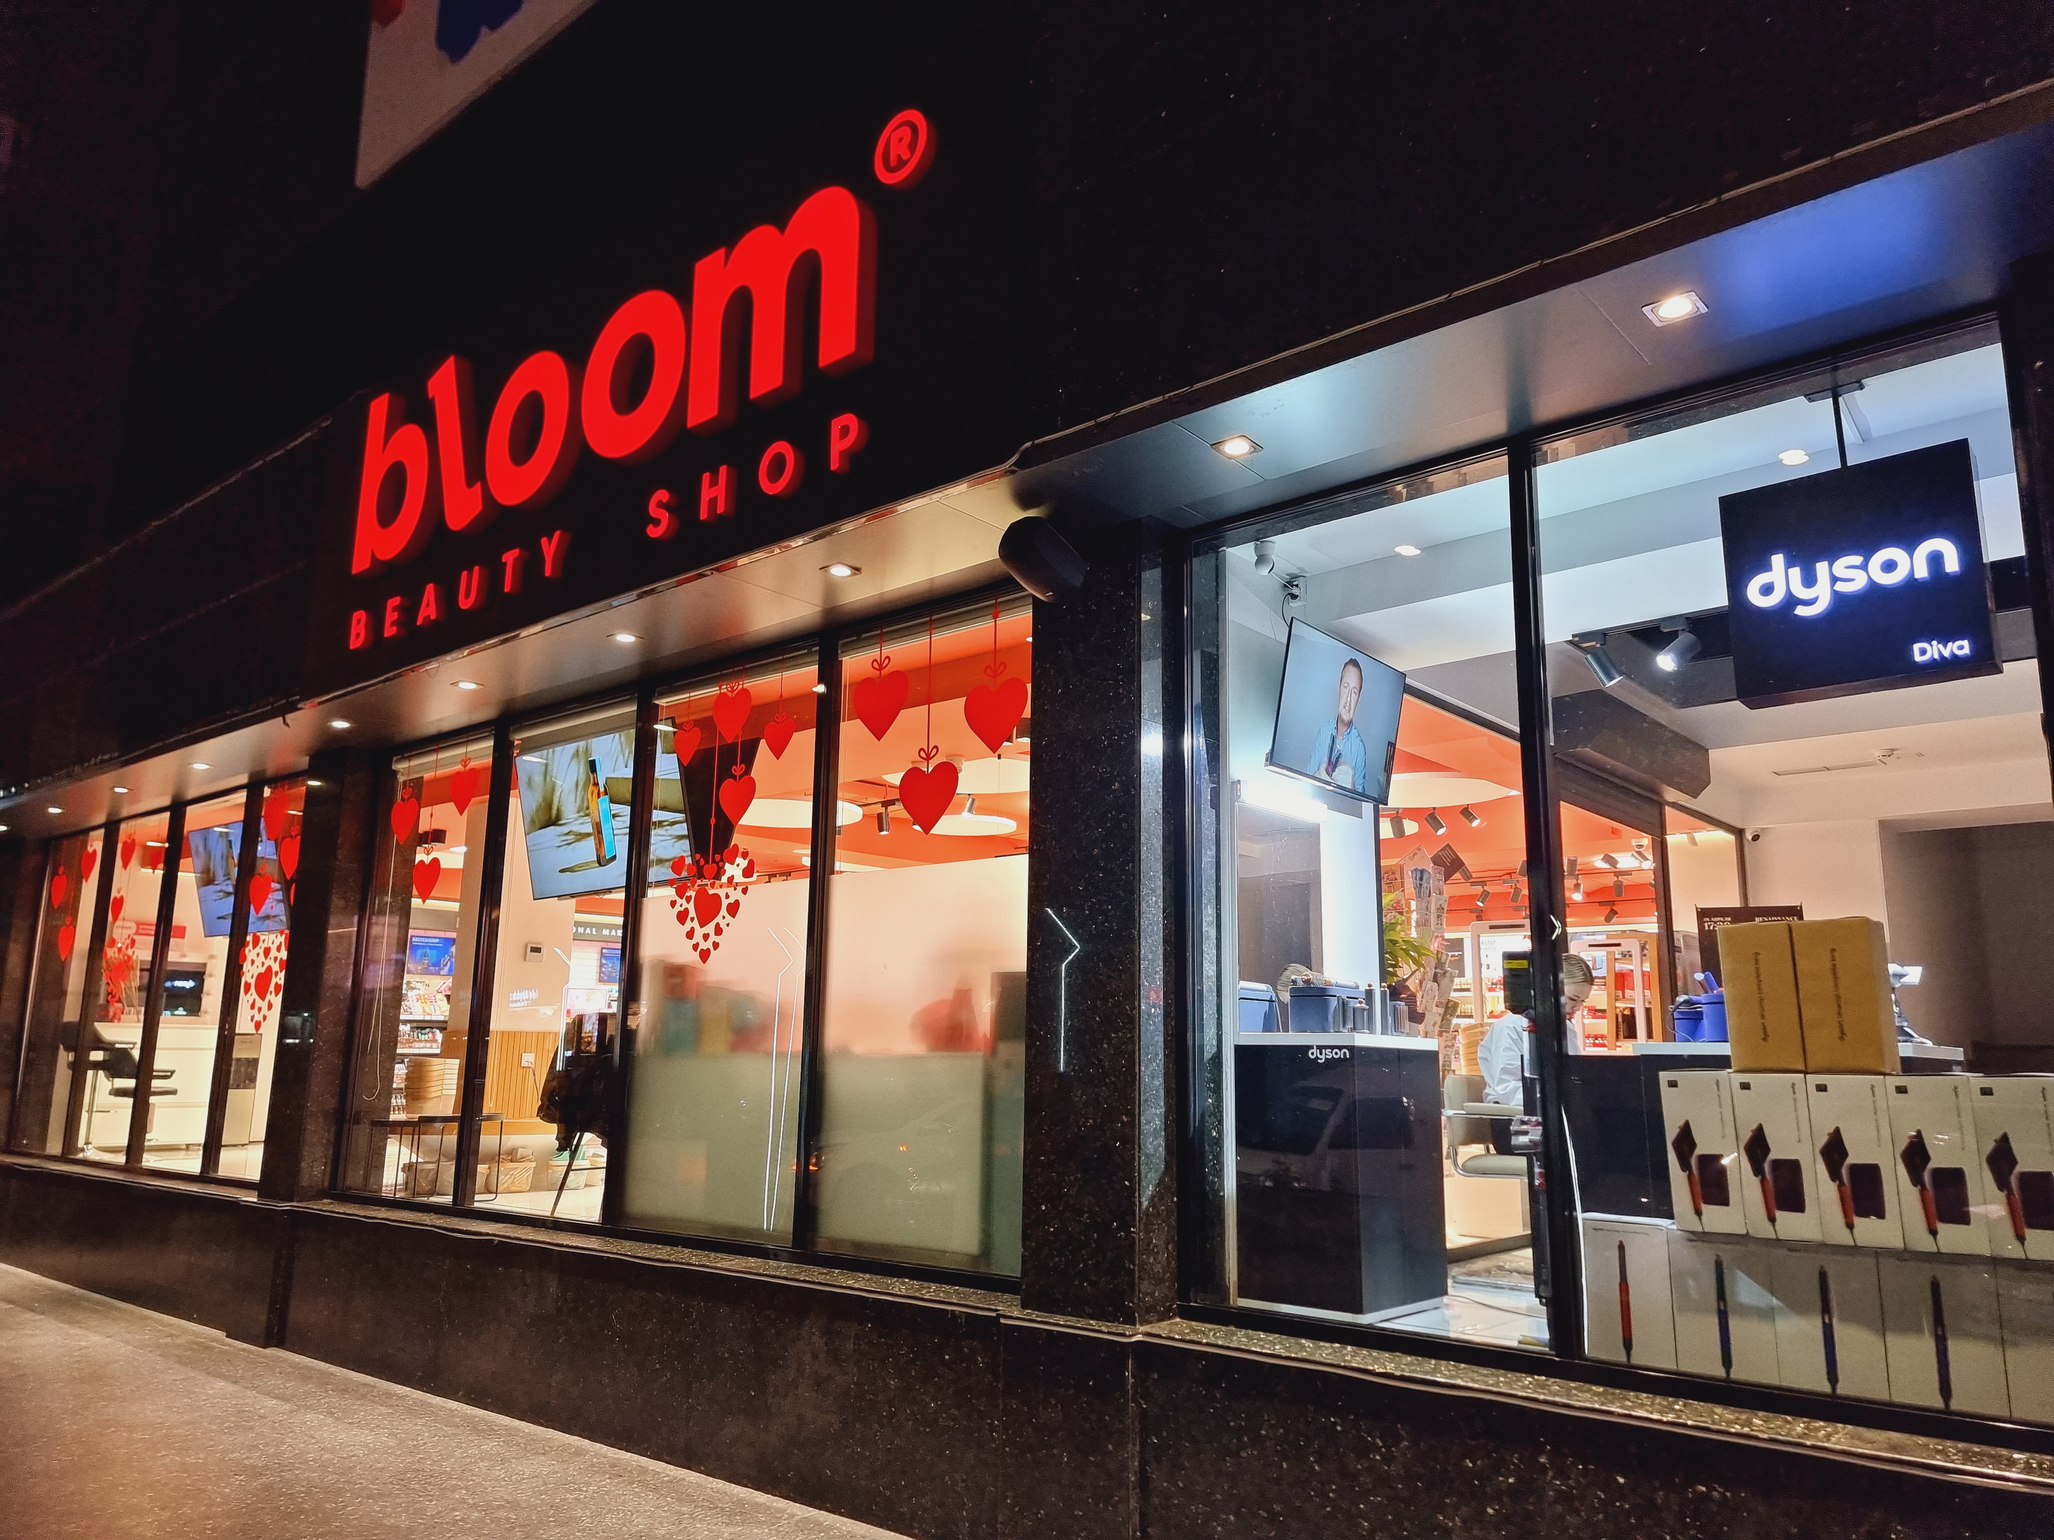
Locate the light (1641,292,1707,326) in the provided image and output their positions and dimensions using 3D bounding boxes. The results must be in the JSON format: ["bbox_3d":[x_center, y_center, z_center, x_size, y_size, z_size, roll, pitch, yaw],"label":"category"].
[{"bbox_3d":[1.694,-1.220,3.725,0.122,0.035,0.122,-9,-15,39],"label":"light"}]

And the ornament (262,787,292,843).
[{"bbox_3d":[-5.204,0.323,9.886,0.370,0.360,0.015,-9,-15,39],"label":"ornament"}]

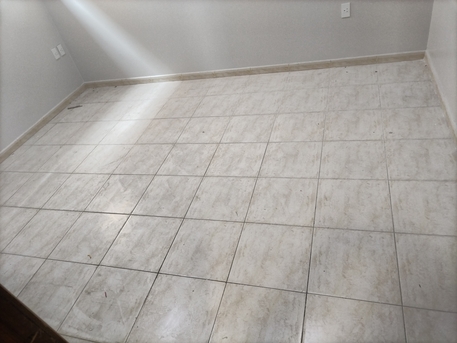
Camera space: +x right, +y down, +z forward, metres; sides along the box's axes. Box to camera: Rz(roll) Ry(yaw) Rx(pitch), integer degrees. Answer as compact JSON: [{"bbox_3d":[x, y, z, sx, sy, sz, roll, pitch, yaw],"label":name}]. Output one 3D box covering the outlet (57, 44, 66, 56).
[{"bbox_3d":[-1.915,-1.392,3.936,0.010,0.117,0.073,1,41,20],"label":"outlet"}]

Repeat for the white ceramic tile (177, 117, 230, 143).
[{"bbox_3d":[-0.205,-0.356,2.949,0.400,0.010,0.400,1,41,20],"label":"white ceramic tile"}]

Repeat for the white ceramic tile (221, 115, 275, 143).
[{"bbox_3d":[0.179,-0.370,2.949,0.417,0.010,0.417,1,41,20],"label":"white ceramic tile"}]

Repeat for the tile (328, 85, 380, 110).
[{"bbox_3d":[1.080,-0.628,2.954,0.415,0.010,0.415,1,41,20],"label":"tile"}]

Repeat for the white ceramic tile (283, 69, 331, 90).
[{"bbox_3d":[0.797,-0.908,3.391,0.415,0.010,0.407,1,41,20],"label":"white ceramic tile"}]

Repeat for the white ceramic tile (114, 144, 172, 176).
[{"bbox_3d":[-0.714,-0.103,2.929,0.415,0.010,0.415,1,41,20],"label":"white ceramic tile"}]

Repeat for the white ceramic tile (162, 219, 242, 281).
[{"bbox_3d":[-0.151,0.455,2.056,0.417,0.010,0.417,1,41,20],"label":"white ceramic tile"}]

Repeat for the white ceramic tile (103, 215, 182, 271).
[{"bbox_3d":[-0.546,0.449,2.197,0.417,0.010,0.417,1,41,20],"label":"white ceramic tile"}]

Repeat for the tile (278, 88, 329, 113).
[{"bbox_3d":[0.653,-0.608,2.965,0.400,0.010,0.400,1,41,20],"label":"tile"}]

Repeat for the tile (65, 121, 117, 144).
[{"bbox_3d":[-1.336,-0.373,3.350,0.400,0.010,0.400,1,41,20],"label":"tile"}]

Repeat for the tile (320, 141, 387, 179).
[{"bbox_3d":[0.859,-0.080,2.363,0.415,0.010,0.415,1,41,20],"label":"tile"}]

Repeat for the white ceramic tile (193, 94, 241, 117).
[{"bbox_3d":[-0.100,-0.646,3.378,0.415,0.010,0.415,1,41,20],"label":"white ceramic tile"}]

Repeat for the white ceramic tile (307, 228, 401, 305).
[{"bbox_3d":[0.640,0.466,1.773,0.417,0.010,0.417,1,41,20],"label":"white ceramic tile"}]

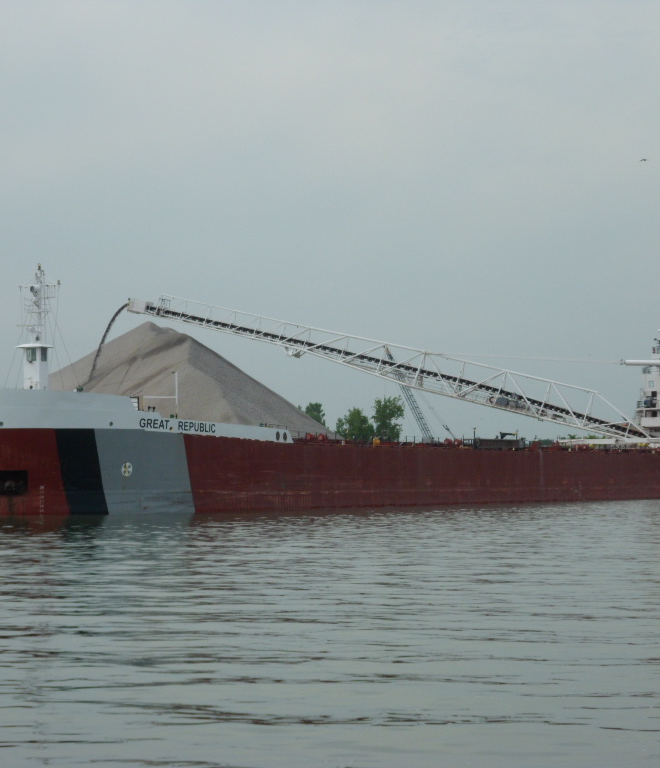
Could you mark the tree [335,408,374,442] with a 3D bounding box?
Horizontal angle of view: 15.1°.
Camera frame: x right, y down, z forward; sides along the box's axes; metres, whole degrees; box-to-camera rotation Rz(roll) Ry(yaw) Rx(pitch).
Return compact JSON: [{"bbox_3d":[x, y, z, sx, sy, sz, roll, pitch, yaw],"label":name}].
[{"bbox_3d":[3.944,10.141,400.000,6.400,12.400,6.400,-1,-2,0],"label":"tree"}]

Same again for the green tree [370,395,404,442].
[{"bbox_3d":[9.256,9.175,400.000,5.500,14.300,5.500,-1,-2,0],"label":"green tree"}]

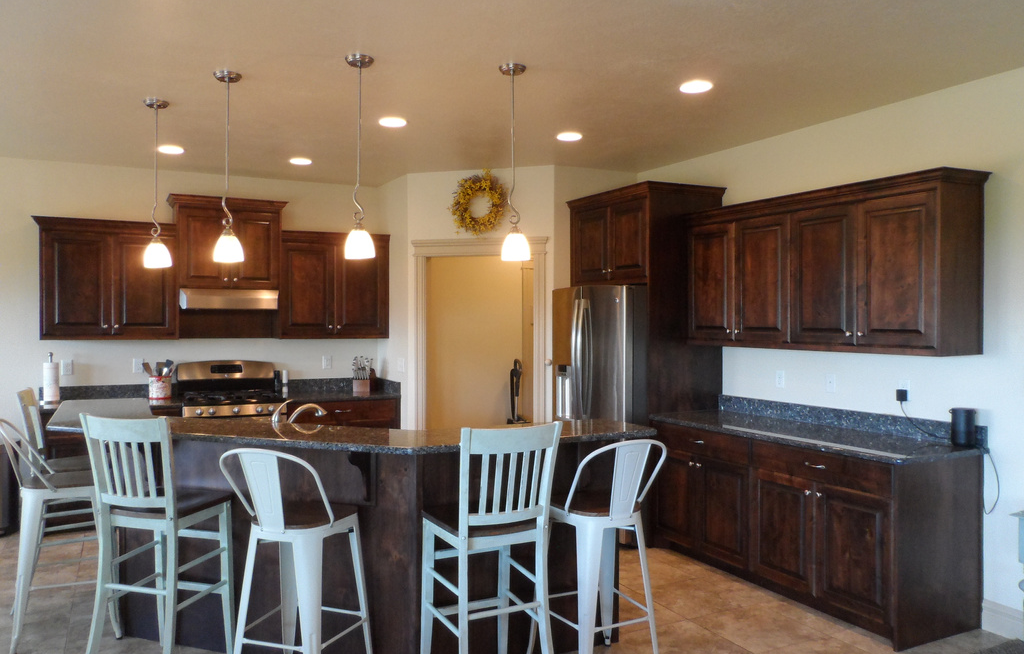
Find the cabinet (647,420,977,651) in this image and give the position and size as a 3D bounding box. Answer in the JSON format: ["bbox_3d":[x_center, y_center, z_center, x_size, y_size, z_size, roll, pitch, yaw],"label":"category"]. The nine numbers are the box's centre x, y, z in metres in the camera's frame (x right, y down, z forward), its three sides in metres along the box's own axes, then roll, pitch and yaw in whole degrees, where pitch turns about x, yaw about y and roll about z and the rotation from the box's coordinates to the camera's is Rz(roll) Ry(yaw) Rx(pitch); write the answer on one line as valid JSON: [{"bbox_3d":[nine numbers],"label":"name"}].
[{"bbox_3d":[1.634,1.044,4.143,0.645,0.885,1.746,-1,1,-28],"label":"cabinet"}]

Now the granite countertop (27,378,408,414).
[{"bbox_3d":[-2.270,0.548,5.811,2.680,0.155,0.665,0,1,-25],"label":"granite countertop"}]

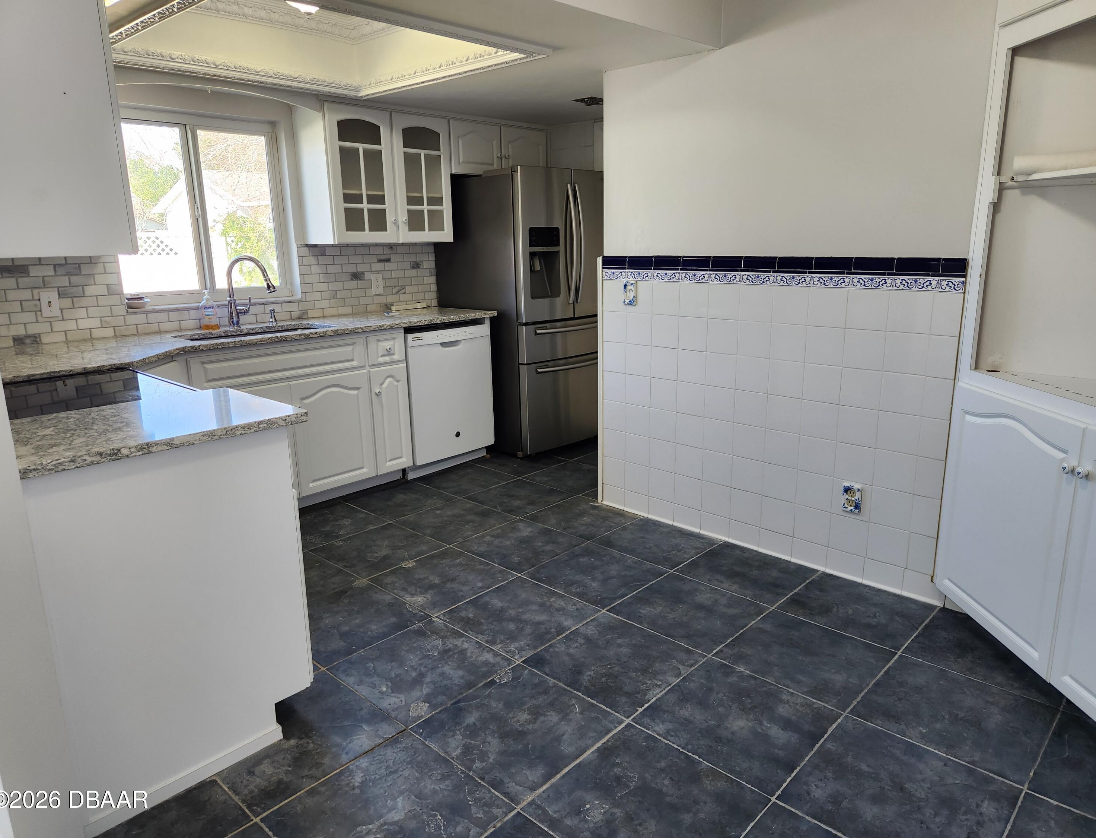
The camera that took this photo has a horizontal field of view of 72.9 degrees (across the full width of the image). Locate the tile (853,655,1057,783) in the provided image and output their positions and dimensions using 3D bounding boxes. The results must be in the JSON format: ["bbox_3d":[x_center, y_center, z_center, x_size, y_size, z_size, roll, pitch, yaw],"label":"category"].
[{"bbox_3d":[1.201,0.868,2.196,0.450,0.013,0.450,12,19,42],"label":"tile"}]

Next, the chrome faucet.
[{"bbox_3d":[-1.549,-0.665,3.864,0.250,0.375,0.100,-4,14,-11],"label":"chrome faucet"}]

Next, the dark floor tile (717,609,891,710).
[{"bbox_3d":[0.868,0.797,2.499,0.450,0.013,0.450,12,19,42],"label":"dark floor tile"}]

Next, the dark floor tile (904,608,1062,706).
[{"bbox_3d":[1.510,0.792,2.523,0.452,0.010,0.429,12,19,42],"label":"dark floor tile"}]

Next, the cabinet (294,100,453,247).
[{"bbox_3d":[-0.987,-1.397,4.323,0.325,0.724,0.823,12,19,42],"label":"cabinet"}]

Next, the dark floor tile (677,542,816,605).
[{"bbox_3d":[0.842,0.648,3.131,0.452,0.010,0.429,12,19,42],"label":"dark floor tile"}]

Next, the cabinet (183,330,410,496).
[{"bbox_3d":[-1.407,-0.028,3.947,0.615,0.815,1.180,12,19,42],"label":"cabinet"}]

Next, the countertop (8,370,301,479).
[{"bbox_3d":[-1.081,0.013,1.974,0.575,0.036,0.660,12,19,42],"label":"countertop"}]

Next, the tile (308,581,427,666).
[{"bbox_3d":[-0.750,0.754,2.764,0.450,0.013,0.450,12,19,42],"label":"tile"}]

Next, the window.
[{"bbox_3d":[-1.812,-1.083,3.879,0.080,0.925,0.920,12,19,42],"label":"window"}]

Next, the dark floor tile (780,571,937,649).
[{"bbox_3d":[1.176,0.720,2.827,0.452,0.010,0.429,12,19,42],"label":"dark floor tile"}]

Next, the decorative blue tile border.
[{"bbox_3d":[0.851,-0.580,3.088,1.608,0.050,0.012,12,19,42],"label":"decorative blue tile border"}]

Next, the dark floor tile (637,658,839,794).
[{"bbox_3d":[0.557,0.882,2.178,0.450,0.013,0.450,12,19,42],"label":"dark floor tile"}]

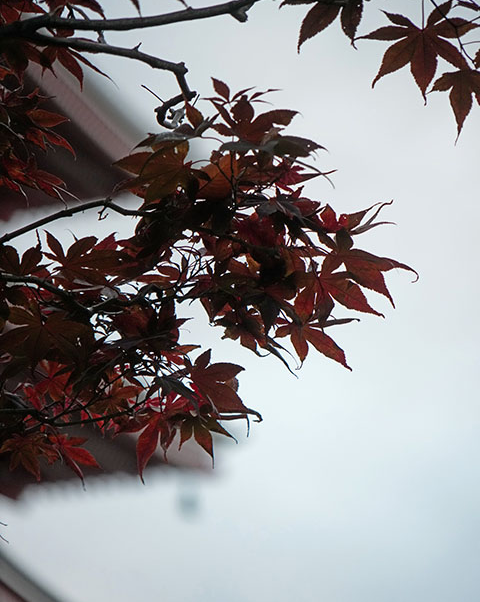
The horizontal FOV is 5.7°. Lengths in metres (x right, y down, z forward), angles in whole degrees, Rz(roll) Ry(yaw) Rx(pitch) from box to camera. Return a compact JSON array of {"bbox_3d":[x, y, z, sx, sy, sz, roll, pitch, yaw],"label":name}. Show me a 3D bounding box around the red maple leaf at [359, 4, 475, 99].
[{"bbox_3d":[0.129,-0.182,3.500,0.089,0.076,0.025,0,-11,0],"label":"red maple leaf"}]

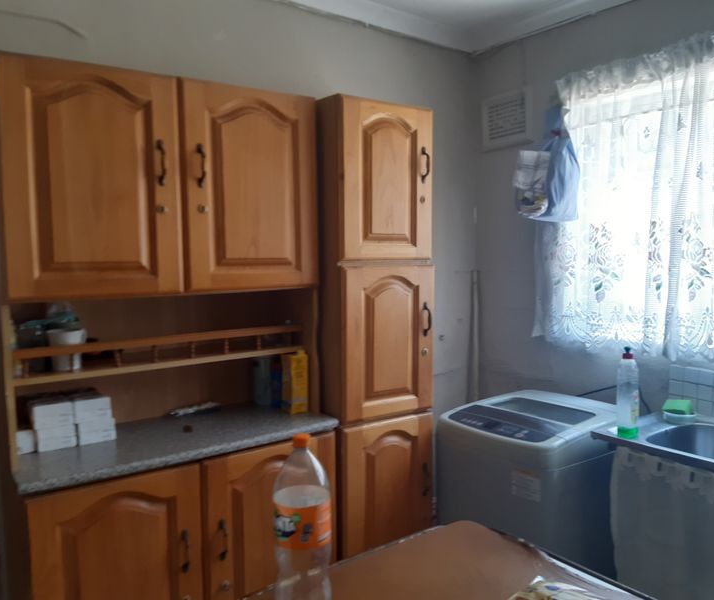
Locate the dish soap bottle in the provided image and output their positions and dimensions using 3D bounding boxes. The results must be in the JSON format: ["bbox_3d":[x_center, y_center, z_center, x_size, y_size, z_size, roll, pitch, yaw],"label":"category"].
[{"bbox_3d":[0.826,0.277,1.826,0.070,0.268,0.050,-5,6,-43],"label":"dish soap bottle"}]

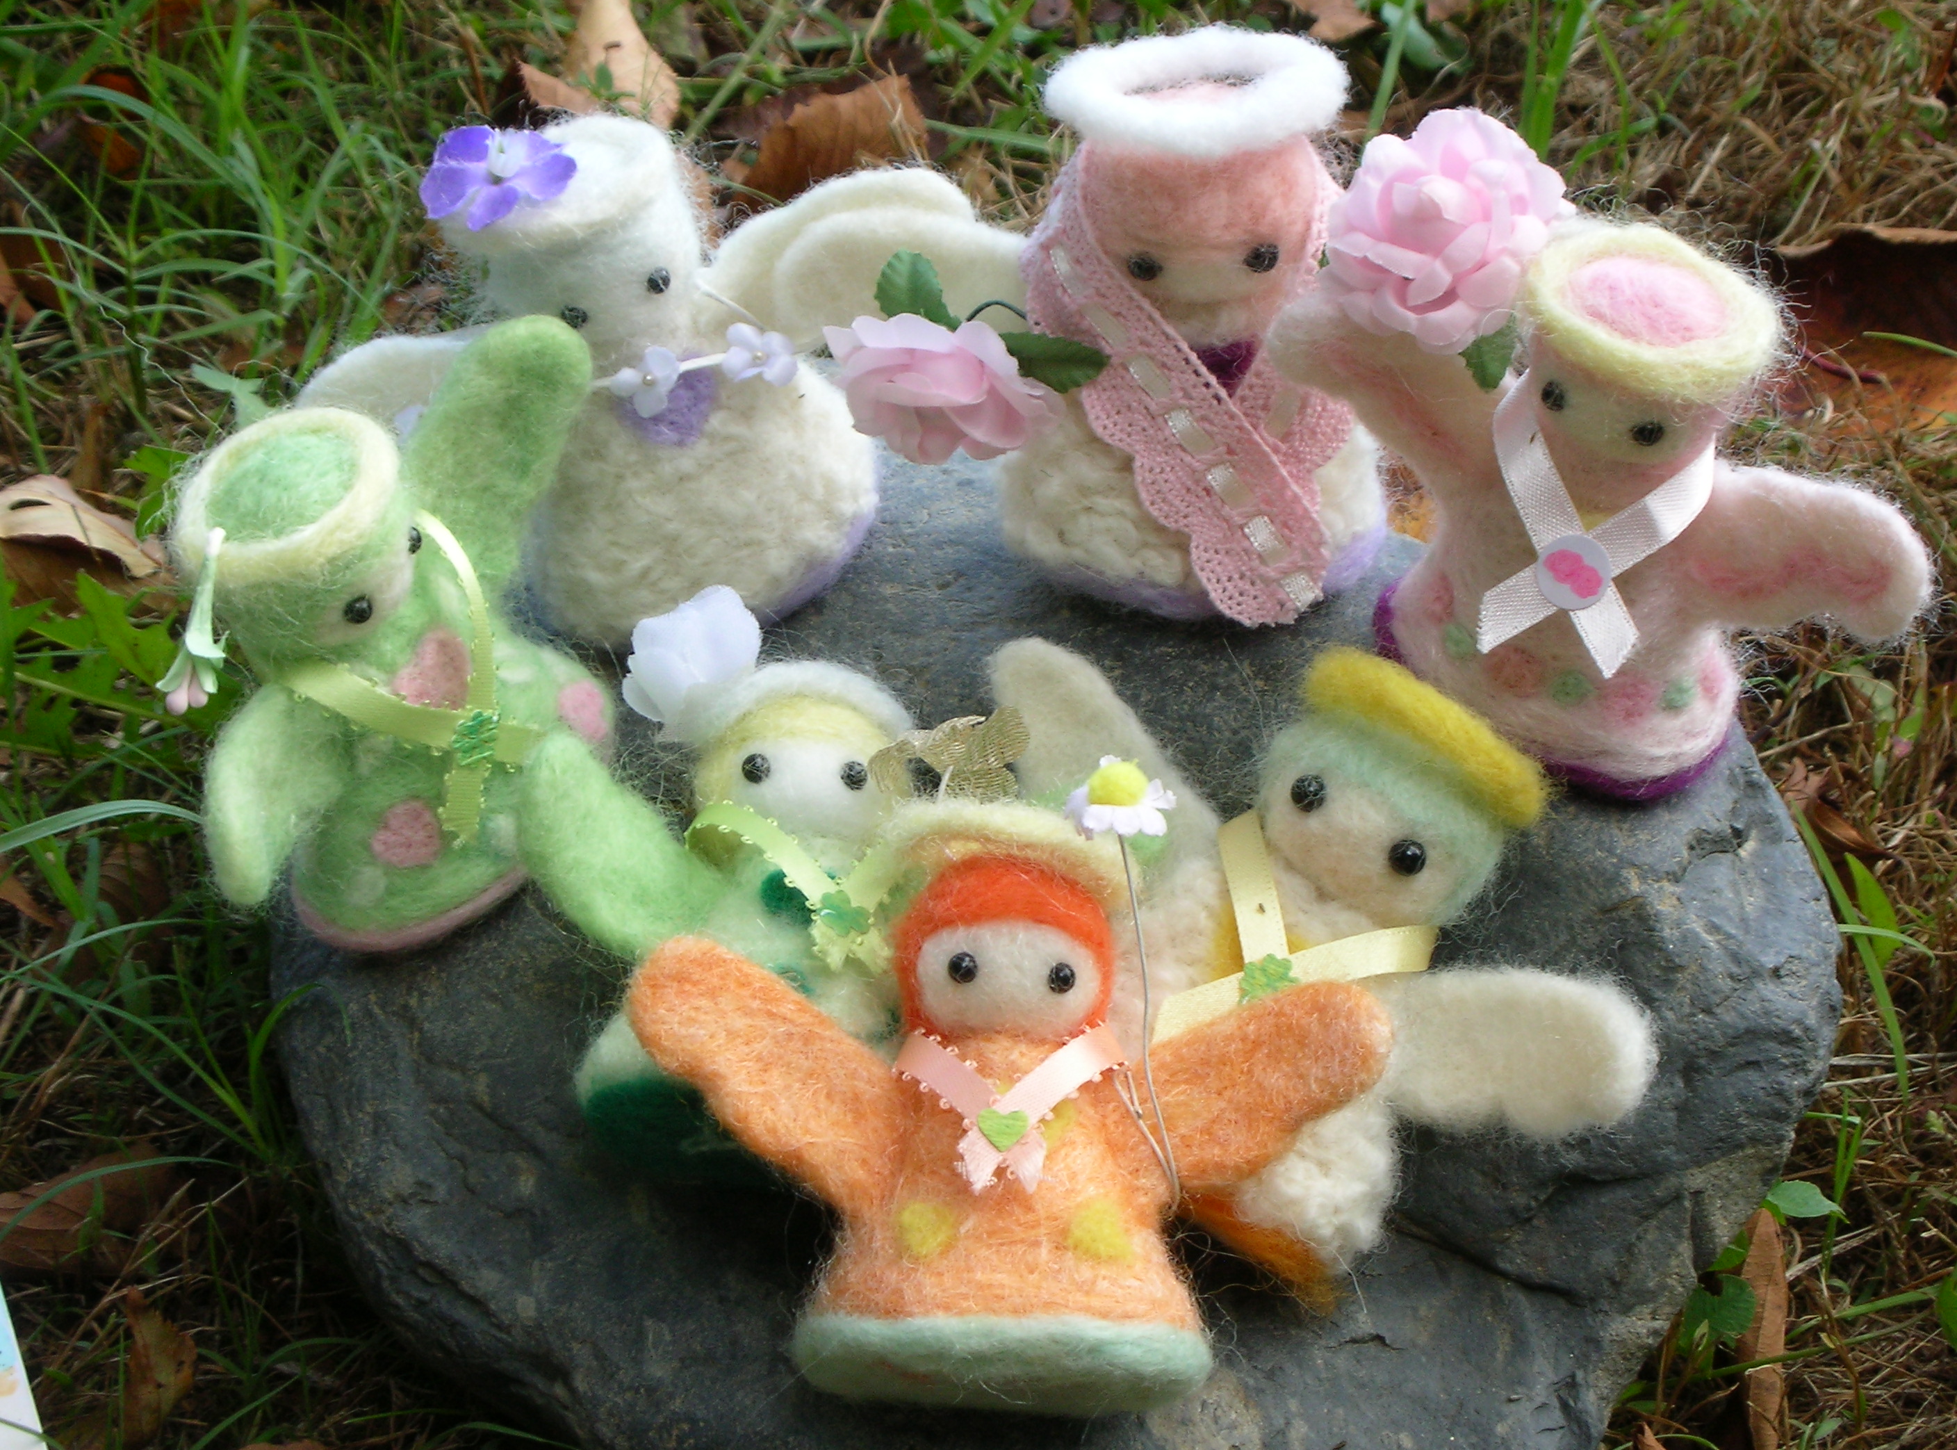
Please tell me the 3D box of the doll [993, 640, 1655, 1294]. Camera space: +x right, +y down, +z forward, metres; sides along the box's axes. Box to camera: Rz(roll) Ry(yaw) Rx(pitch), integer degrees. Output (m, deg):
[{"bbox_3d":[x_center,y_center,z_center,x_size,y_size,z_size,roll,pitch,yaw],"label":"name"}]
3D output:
[{"bbox_3d":[0.045,0.034,0.725,0.110,0.052,0.080,26,79,15],"label":"doll"}]

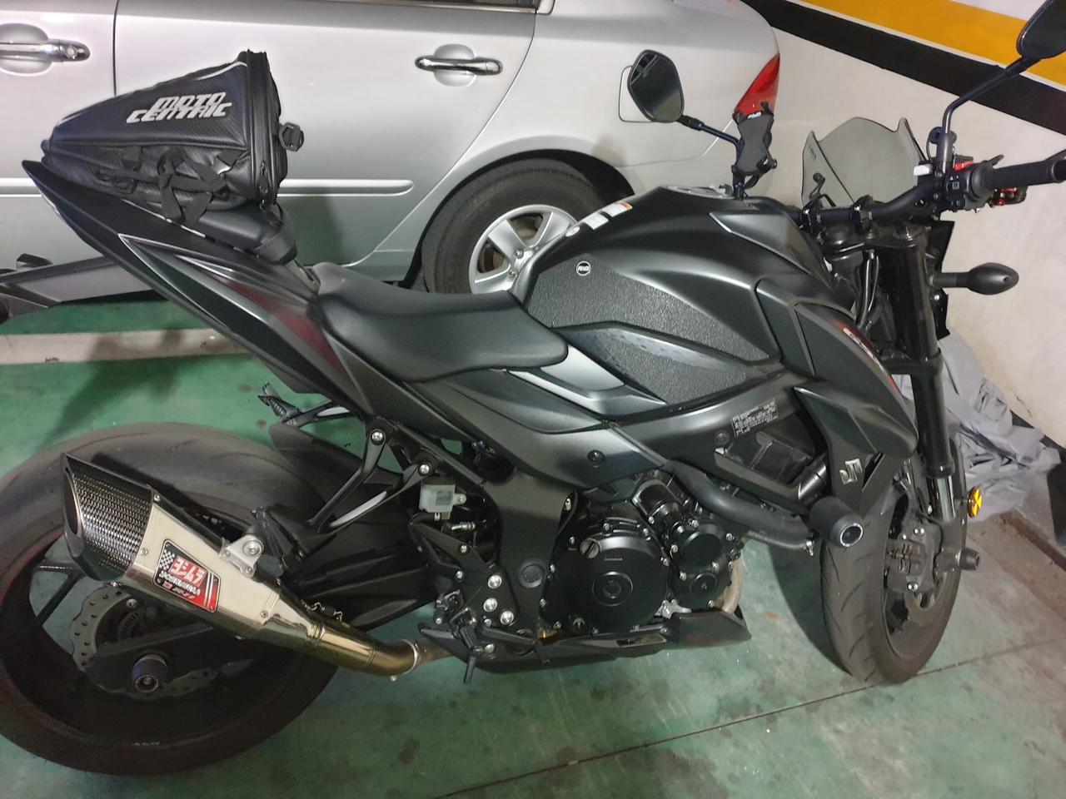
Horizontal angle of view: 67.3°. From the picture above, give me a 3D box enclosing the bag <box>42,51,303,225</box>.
[{"bbox_3d":[-0.484,-0.364,1.067,0.310,0.205,0.250,-1,22,-15],"label":"bag"}]

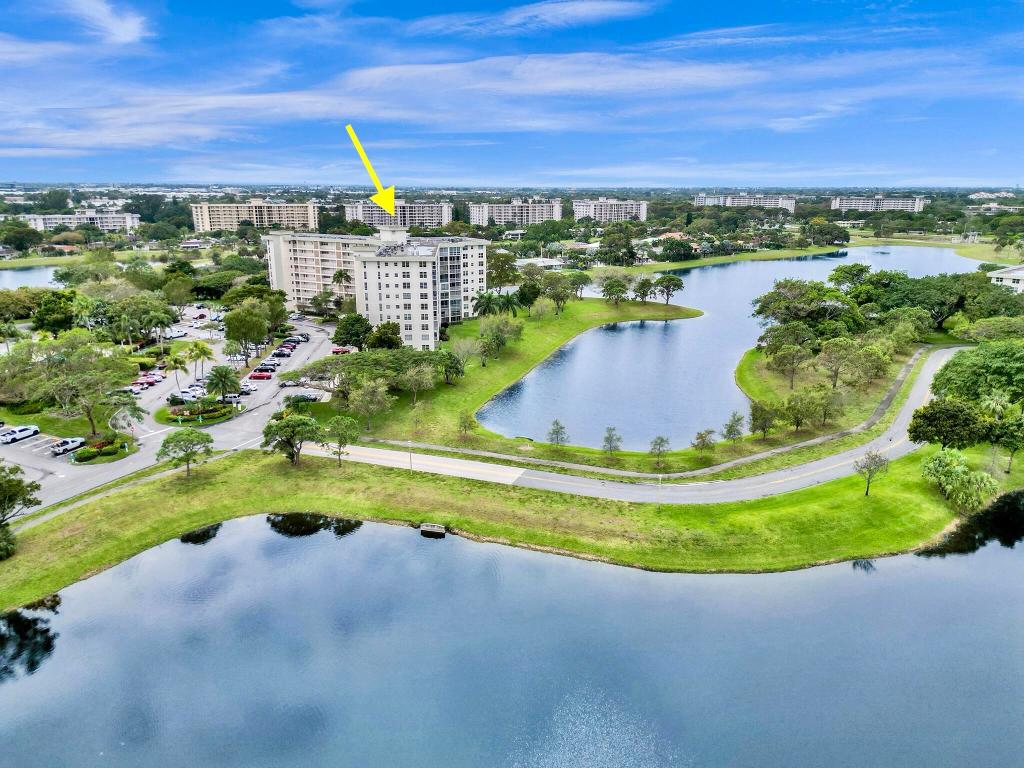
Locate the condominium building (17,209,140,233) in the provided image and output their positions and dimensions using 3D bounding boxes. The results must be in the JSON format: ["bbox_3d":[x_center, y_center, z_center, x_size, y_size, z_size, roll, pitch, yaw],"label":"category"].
[{"bbox_3d":[-309.910,-112.660,507.020,74.000,22.000,20.000,1,16,1],"label":"condominium building"}]

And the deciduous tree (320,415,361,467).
[{"bbox_3d":[-25.560,8.720,106.270,5.400,7.800,5.400,0,16,0],"label":"deciduous tree"}]

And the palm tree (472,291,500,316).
[{"bbox_3d":[-7.330,-21.690,212.820,8.970,12.110,8.970,0,16,-2],"label":"palm tree"}]

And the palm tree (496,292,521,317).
[{"bbox_3d":[-1.280,-21.620,212.970,7.930,11.960,7.930,0,16,0],"label":"palm tree"}]

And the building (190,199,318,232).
[{"bbox_3d":[-214.050,-140.000,600.370,97.000,29.500,22.000,-10,19,-34],"label":"building"}]

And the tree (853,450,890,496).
[{"bbox_3d":[50.820,12.610,100.660,5.230,6.940,5.230,9,18,27],"label":"tree"}]

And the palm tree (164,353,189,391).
[{"bbox_3d":[-63.500,-1.000,135.640,4.800,10.300,4.800,0,16,0],"label":"palm tree"}]

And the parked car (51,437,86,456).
[{"bbox_3d":[-70.480,9.630,113.480,1.900,1.700,5.300,6,17,19],"label":"parked car"}]

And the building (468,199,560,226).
[{"bbox_3d":[2.400,-158.350,664.340,85.000,27.000,30.000,-7,17,-25],"label":"building"}]

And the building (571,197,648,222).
[{"bbox_3d":[107.800,-185.310,767.620,99.000,29.500,22.000,-14,21,-42],"label":"building"}]

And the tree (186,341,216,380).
[{"bbox_3d":[-58.970,-1.840,134.780,5.600,12.200,5.200,0,16,0],"label":"tree"}]

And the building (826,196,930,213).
[{"bbox_3d":[437.620,-208.400,846.200,98.000,27.500,21.000,6,17,19],"label":"building"}]

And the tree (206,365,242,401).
[{"bbox_3d":[-57.170,0.180,141.130,6.640,8.160,6.640,-6,17,-22],"label":"tree"}]

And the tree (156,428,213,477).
[{"bbox_3d":[-48.570,10.290,105.910,8.630,7.720,8.630,-7,17,-25],"label":"tree"}]

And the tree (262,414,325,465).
[{"bbox_3d":[-32.820,8.690,107.020,9.000,7.400,8.600,0,16,0],"label":"tree"}]

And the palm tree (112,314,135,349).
[{"bbox_3d":[-100.230,-13.020,184.380,6.350,9.910,6.350,-8,18,-28],"label":"palm tree"}]

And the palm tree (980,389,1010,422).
[{"bbox_3d":[70.430,7.300,103.960,4.500,12.300,4.500,0,16,0],"label":"palm tree"}]

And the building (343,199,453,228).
[{"bbox_3d":[-101.830,-154.710,654.800,96.000,29.500,22.000,-9,18,-30],"label":"building"}]

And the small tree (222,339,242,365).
[{"bbox_3d":[-66.600,-7.400,168.200,4.700,6.700,4.700,0,16,0],"label":"small tree"}]

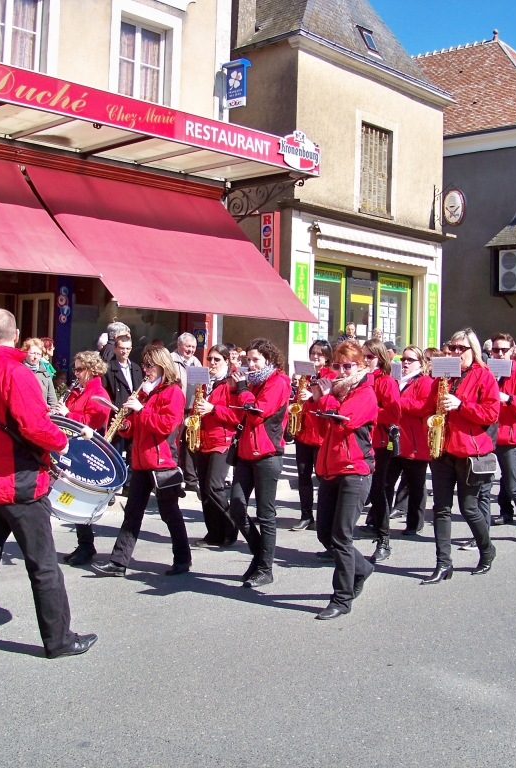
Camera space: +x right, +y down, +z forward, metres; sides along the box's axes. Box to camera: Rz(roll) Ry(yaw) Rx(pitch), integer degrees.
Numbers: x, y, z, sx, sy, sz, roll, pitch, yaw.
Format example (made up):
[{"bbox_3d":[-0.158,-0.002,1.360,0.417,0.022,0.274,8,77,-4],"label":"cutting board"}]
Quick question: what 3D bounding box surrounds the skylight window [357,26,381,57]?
[{"bbox_3d":[2.032,-6.216,17.795,0.460,0.660,0.120,1,-23,-47],"label":"skylight window"}]

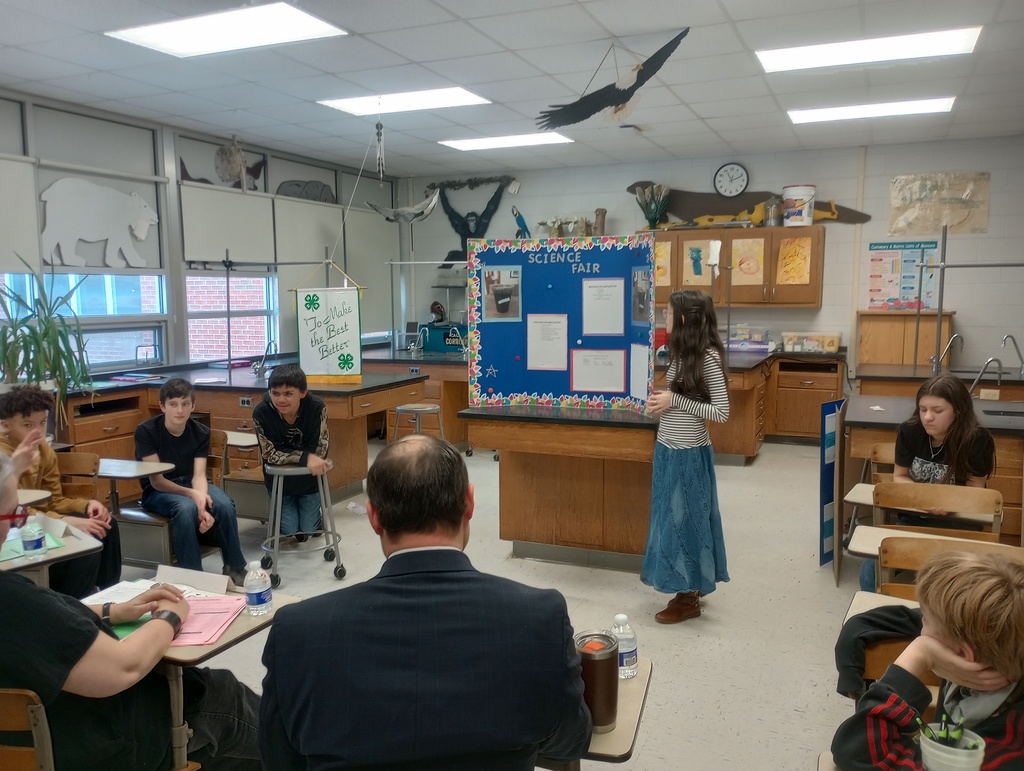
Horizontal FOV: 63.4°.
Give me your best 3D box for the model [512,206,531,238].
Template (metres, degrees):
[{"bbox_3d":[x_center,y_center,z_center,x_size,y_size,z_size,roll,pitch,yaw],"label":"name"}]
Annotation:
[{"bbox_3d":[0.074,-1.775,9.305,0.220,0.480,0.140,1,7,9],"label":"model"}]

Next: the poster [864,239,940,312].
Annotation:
[{"bbox_3d":[3.720,-1.043,7.923,0.590,0.650,0.015,2,7,23],"label":"poster"}]

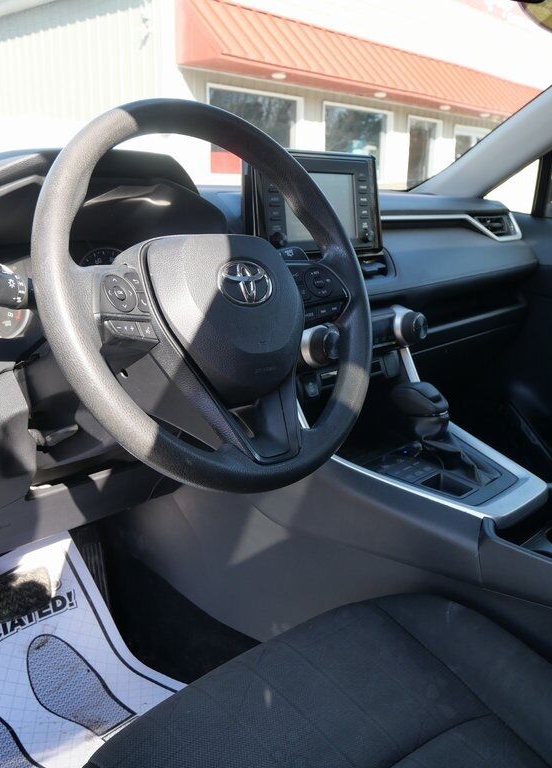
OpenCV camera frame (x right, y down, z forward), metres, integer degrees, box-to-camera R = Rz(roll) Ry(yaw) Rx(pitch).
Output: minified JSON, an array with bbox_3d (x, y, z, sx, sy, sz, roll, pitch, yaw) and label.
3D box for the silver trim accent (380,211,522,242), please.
[{"bbox_3d":[0.351,-0.299,1.369,0.050,0.064,0.515,13,20,43],"label":"silver trim accent"}]

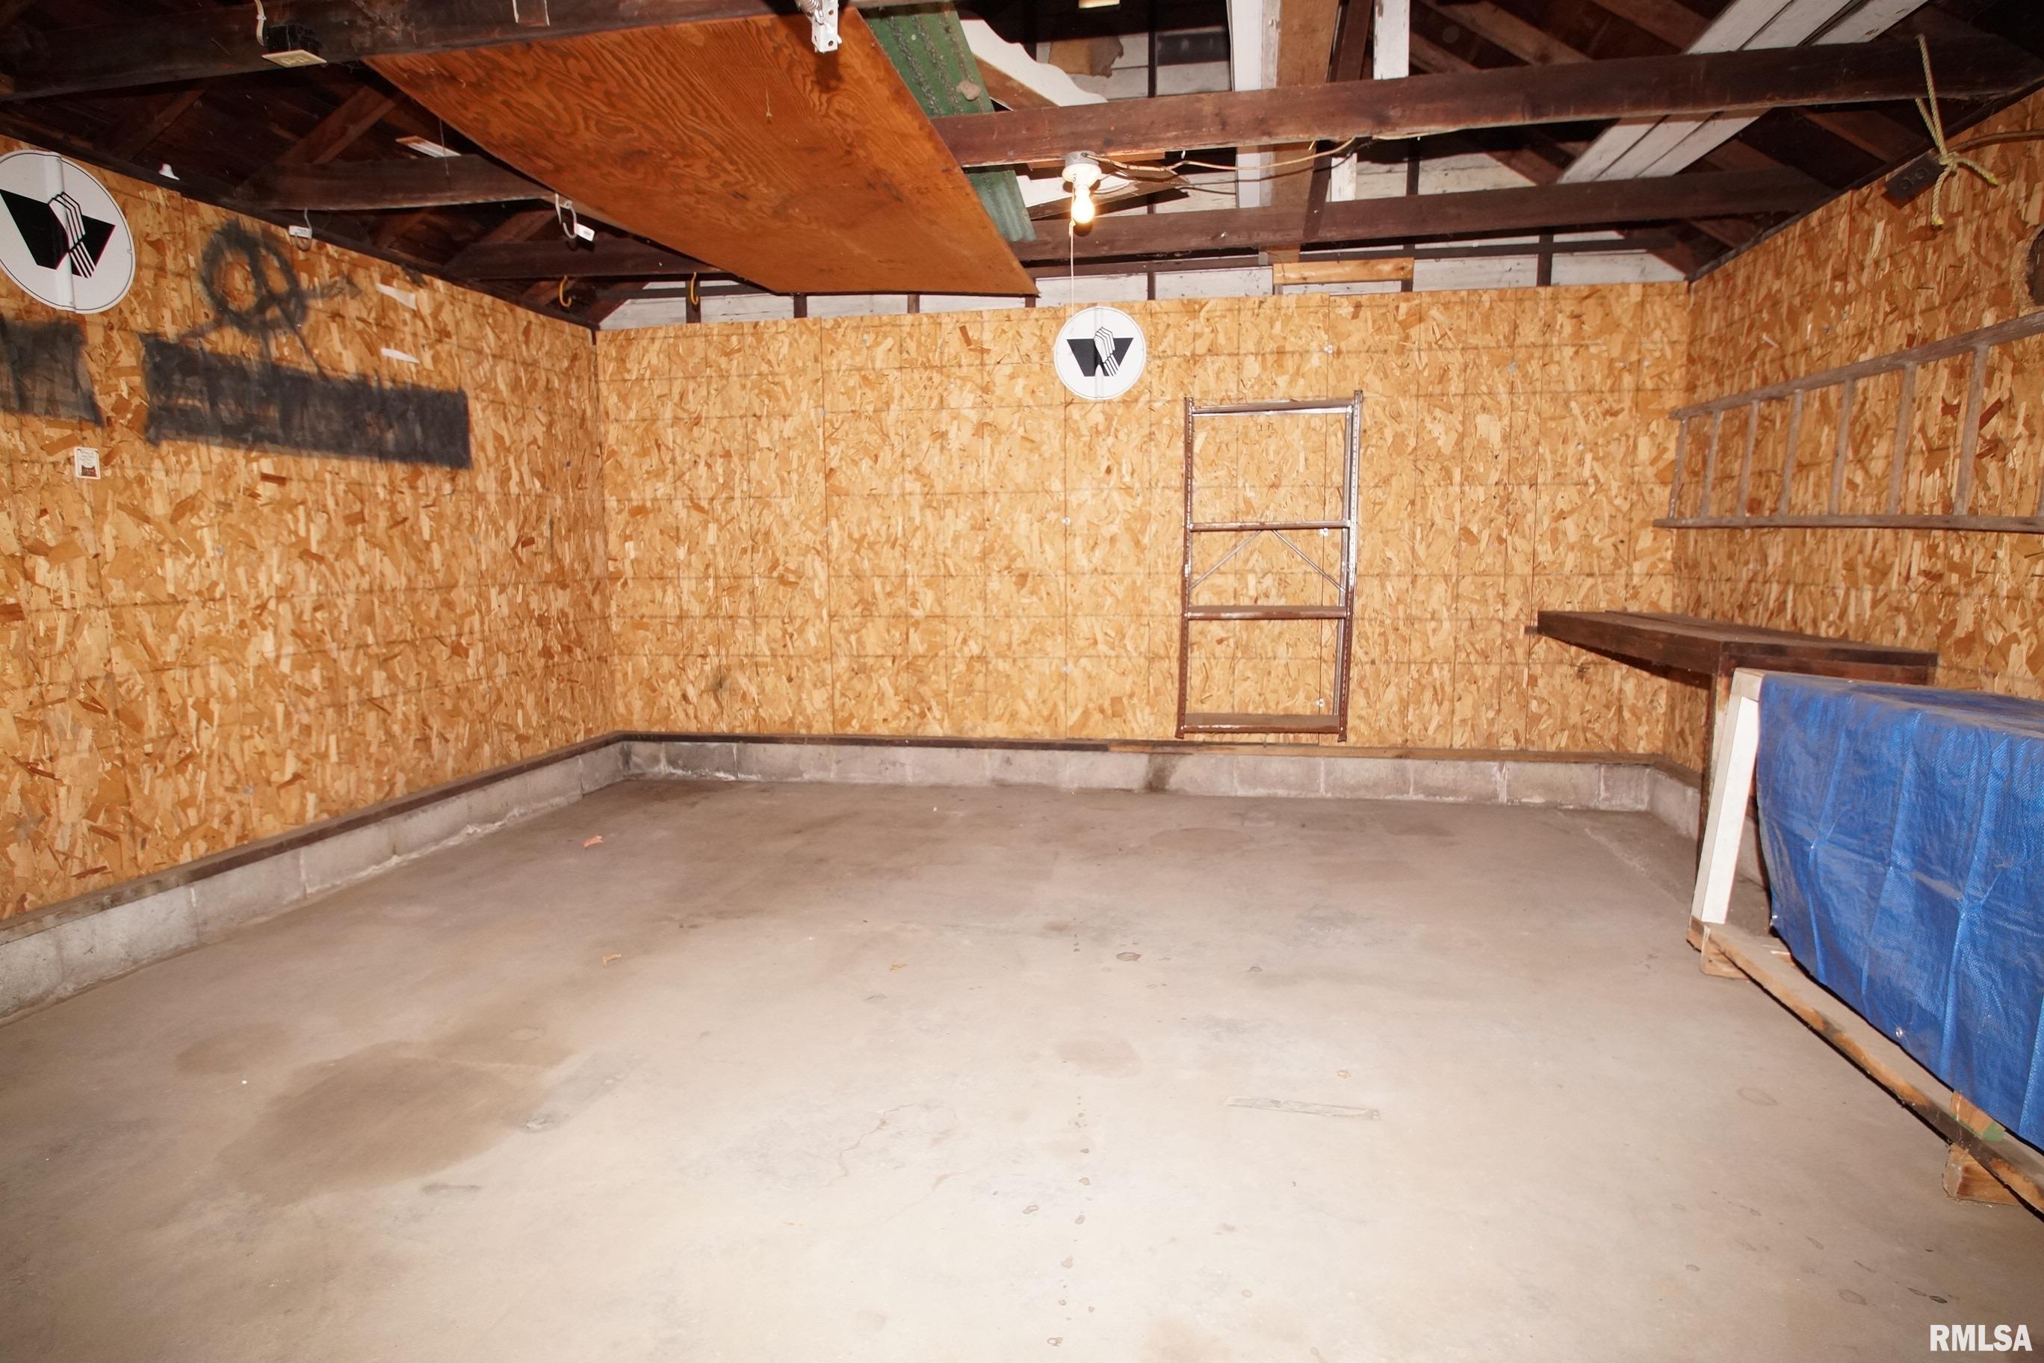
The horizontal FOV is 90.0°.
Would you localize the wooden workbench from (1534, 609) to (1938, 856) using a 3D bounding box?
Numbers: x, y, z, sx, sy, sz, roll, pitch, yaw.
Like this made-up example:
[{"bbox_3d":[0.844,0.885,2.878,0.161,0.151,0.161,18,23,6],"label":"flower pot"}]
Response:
[{"bbox_3d":[2.449,0.250,3.800,0.540,0.915,1.680,1,8,10],"label":"wooden workbench"}]

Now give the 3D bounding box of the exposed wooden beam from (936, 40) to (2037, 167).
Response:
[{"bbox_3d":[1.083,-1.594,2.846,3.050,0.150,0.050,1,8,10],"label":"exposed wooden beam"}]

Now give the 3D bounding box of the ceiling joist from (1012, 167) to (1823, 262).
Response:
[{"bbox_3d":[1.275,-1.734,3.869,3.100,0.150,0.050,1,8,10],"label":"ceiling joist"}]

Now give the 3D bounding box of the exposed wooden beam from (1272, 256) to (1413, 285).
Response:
[{"bbox_3d":[1.433,-1.834,4.562,0.588,0.089,0.040,1,8,10],"label":"exposed wooden beam"}]

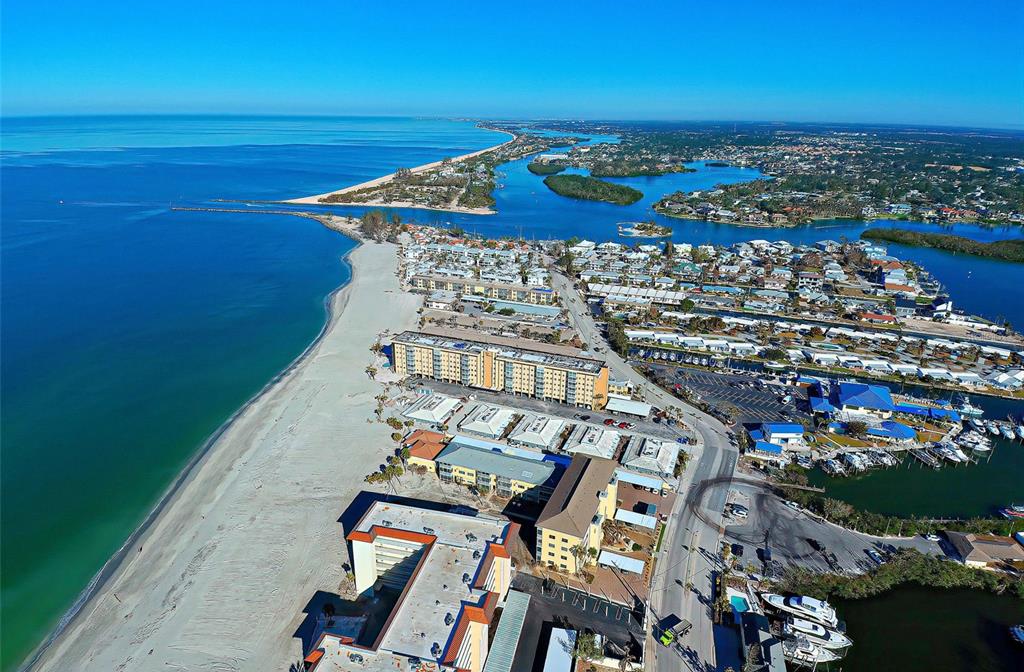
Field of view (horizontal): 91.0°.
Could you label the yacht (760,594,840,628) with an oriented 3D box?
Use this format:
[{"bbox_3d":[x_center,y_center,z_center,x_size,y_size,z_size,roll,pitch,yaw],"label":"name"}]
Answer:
[{"bbox_3d":[74.990,70.880,131.460,17.700,5.300,4.800,10,25,21],"label":"yacht"}]

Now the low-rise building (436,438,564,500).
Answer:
[{"bbox_3d":[-4.870,45.610,172.150,39.000,8.800,12.200,9,25,18],"label":"low-rise building"}]

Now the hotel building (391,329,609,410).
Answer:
[{"bbox_3d":[-8.240,15.570,239.460,102.000,18.000,14.500,9,24,17],"label":"hotel building"}]

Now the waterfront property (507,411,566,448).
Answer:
[{"bbox_3d":[10.140,36.840,198.350,16.500,4.300,19.000,9,25,18],"label":"waterfront property"}]

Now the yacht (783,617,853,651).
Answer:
[{"bbox_3d":[73.400,72.230,121.790,14.000,4.400,4.600,9,25,18],"label":"yacht"}]

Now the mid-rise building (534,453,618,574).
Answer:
[{"bbox_3d":[21.130,53.700,155.790,14.800,14.000,37.500,11,25,22],"label":"mid-rise building"}]

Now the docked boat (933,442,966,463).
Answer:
[{"bbox_3d":[170.000,46.050,196.040,3.400,3.200,9.800,-6,24,-15],"label":"docked boat"}]

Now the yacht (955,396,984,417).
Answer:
[{"bbox_3d":[205.590,33.060,224.980,10.900,5.500,3.800,4,23,8],"label":"yacht"}]

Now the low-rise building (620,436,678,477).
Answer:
[{"bbox_3d":[51.260,43.190,184.960,17.400,4.300,19.000,9,25,18],"label":"low-rise building"}]

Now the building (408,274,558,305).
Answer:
[{"bbox_3d":[-20.380,-34.010,353.410,102.000,9.700,14.000,7,24,15],"label":"building"}]

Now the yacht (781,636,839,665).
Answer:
[{"bbox_3d":[69.780,73.830,118.260,11.800,4.200,4.100,7,24,15],"label":"yacht"}]

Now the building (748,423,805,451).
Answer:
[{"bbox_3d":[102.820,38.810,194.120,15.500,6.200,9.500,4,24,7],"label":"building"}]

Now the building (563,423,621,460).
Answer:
[{"bbox_3d":[31.670,41.790,196.020,18.400,4.800,18.900,9,24,18],"label":"building"}]

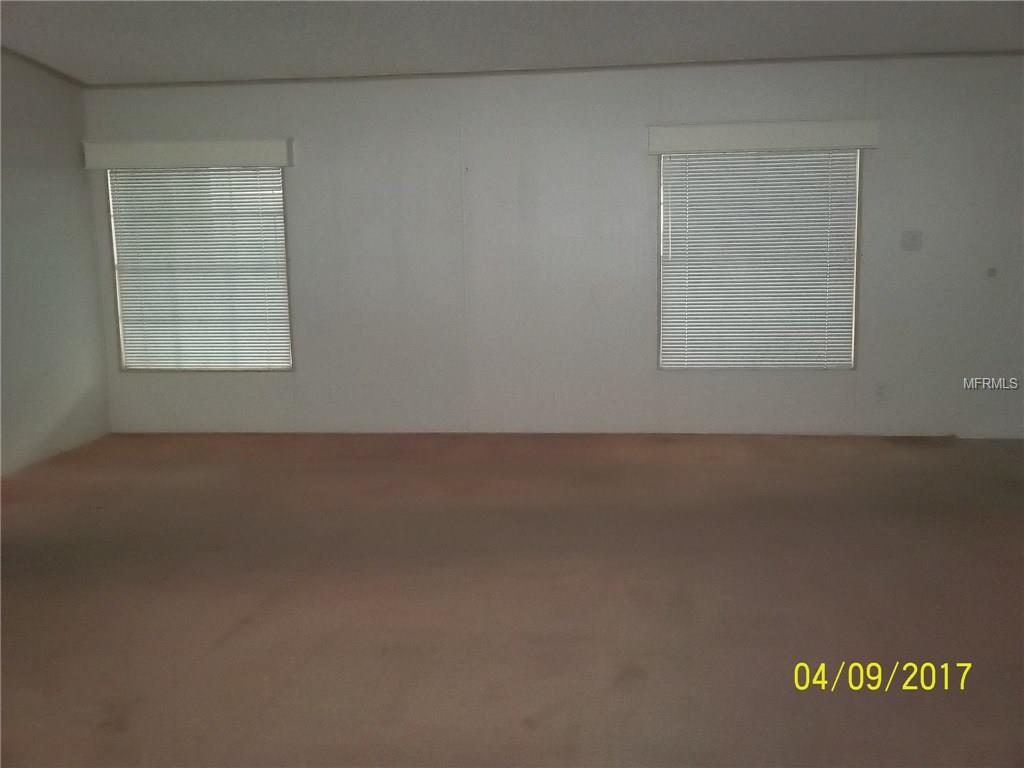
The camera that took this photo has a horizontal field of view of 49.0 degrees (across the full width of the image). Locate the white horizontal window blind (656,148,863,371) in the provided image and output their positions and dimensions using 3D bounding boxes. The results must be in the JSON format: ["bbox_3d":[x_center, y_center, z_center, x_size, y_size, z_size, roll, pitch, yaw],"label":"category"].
[{"bbox_3d":[1.500,-0.745,6.874,1.208,1.334,0.080,0,9,8],"label":"white horizontal window blind"}]

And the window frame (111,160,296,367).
[{"bbox_3d":[-2.028,-0.745,7.345,1.195,1.343,0.080,0,9,8],"label":"window frame"}]

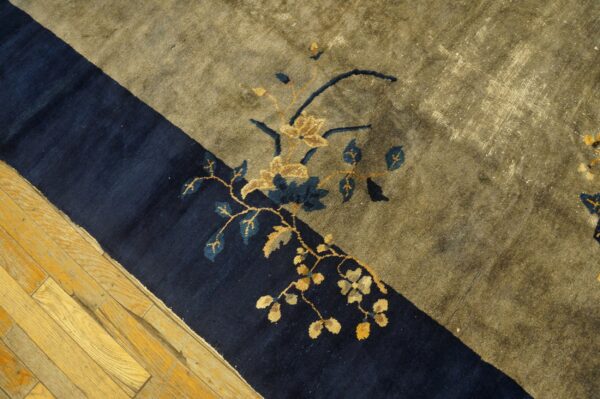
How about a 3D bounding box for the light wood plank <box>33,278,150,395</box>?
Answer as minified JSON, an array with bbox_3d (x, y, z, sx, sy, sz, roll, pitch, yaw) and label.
[{"bbox_3d":[-0.482,0.313,1.043,0.352,0.015,0.055,37,80,14],"label":"light wood plank"}]

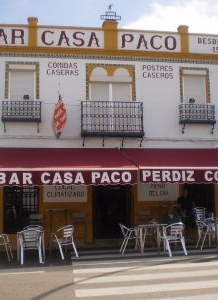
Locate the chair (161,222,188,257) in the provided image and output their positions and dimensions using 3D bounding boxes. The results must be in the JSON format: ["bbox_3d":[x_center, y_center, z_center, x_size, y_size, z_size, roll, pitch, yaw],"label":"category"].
[{"bbox_3d":[1.560,2.133,9.950,0.540,0.770,0.560,2,-6,-25],"label":"chair"}]

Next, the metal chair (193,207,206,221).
[{"bbox_3d":[2.571,1.944,11.500,0.540,0.770,0.560,4,-7,-37],"label":"metal chair"}]

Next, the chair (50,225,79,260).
[{"bbox_3d":[-1.070,2.206,10.000,0.540,0.770,0.560,5,-8,-42],"label":"chair"}]

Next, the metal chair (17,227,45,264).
[{"bbox_3d":[-1.753,2.144,9.360,0.550,0.755,0.560,0,-6,-14],"label":"metal chair"}]

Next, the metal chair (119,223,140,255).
[{"bbox_3d":[0.540,2.208,10.413,0.560,0.755,0.550,0,-6,-7],"label":"metal chair"}]

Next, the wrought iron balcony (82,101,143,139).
[{"bbox_3d":[0.095,-0.811,11.354,1.649,0.922,0.480,0,-6,-9],"label":"wrought iron balcony"}]

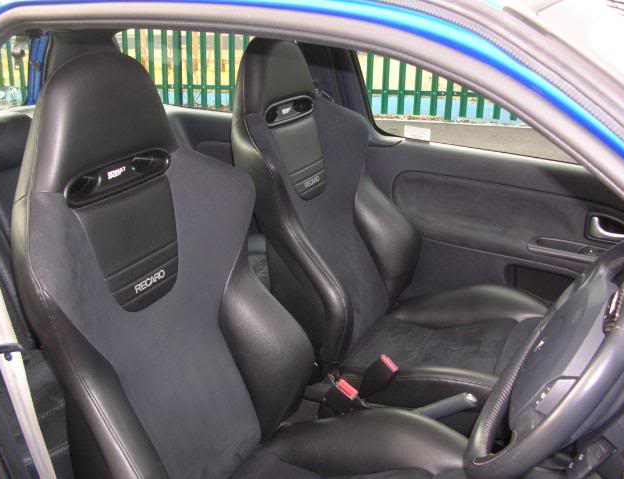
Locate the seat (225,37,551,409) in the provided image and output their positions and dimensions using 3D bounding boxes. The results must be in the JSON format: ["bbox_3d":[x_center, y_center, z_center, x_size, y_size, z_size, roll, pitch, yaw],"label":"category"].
[{"bbox_3d":[0.220,-0.015,1.661,0.880,0.940,0.540,12,24,27],"label":"seat"}]

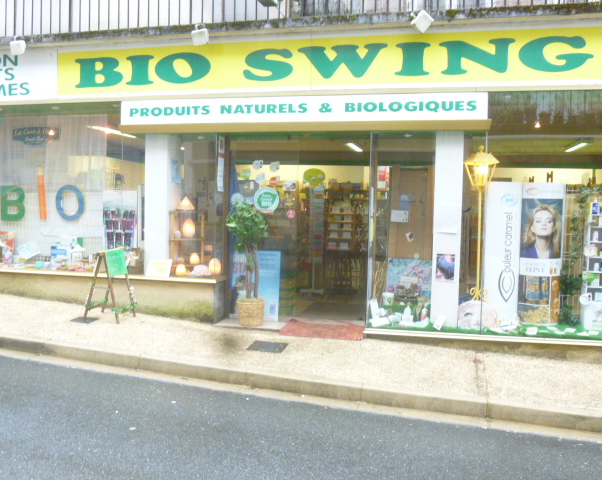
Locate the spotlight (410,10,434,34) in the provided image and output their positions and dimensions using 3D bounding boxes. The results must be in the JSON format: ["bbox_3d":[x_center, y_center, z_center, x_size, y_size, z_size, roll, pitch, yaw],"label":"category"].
[{"bbox_3d":[1.121,-2.015,5.825,0.160,0.150,0.110,48,-2,22],"label":"spotlight"}]

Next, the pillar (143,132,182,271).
[{"bbox_3d":[-1.619,-0.416,7.351,0.287,1.680,0.300,2,3,14],"label":"pillar"}]

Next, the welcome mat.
[{"bbox_3d":[0.249,0.980,6.801,0.880,0.050,0.500,2,3,14],"label":"welcome mat"}]

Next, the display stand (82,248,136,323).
[{"bbox_3d":[-2.068,0.469,6.825,0.420,0.770,0.410,2,3,14],"label":"display stand"}]

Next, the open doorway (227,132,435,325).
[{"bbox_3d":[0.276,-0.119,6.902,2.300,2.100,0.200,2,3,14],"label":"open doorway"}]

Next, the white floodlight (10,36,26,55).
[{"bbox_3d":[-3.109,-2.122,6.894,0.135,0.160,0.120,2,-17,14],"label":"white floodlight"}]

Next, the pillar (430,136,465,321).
[{"bbox_3d":[1.540,-0.112,6.574,0.275,2.050,0.290,2,3,14],"label":"pillar"}]

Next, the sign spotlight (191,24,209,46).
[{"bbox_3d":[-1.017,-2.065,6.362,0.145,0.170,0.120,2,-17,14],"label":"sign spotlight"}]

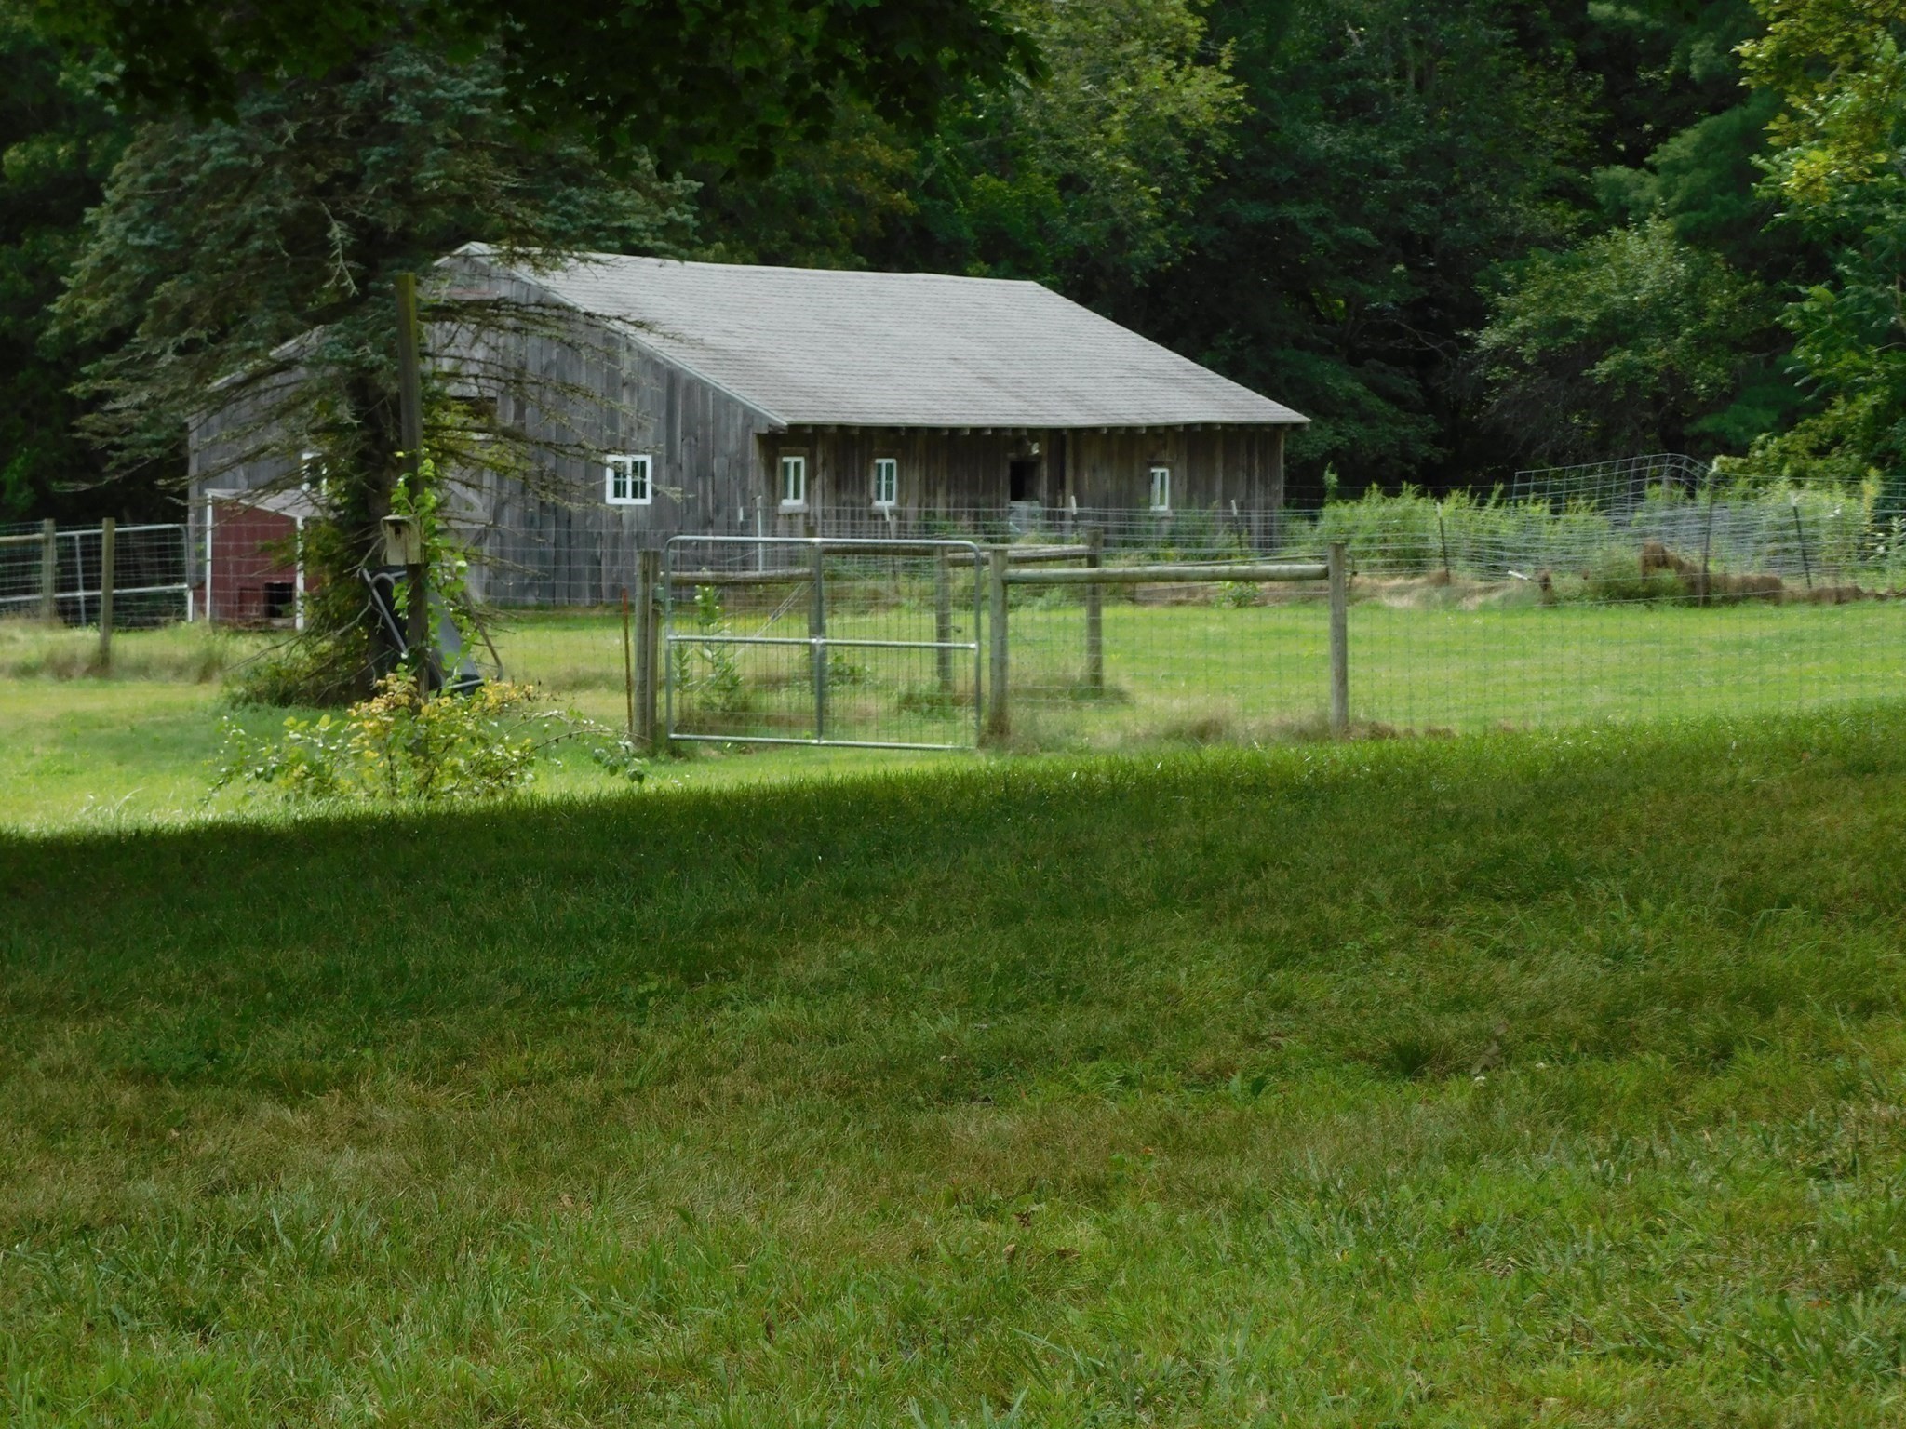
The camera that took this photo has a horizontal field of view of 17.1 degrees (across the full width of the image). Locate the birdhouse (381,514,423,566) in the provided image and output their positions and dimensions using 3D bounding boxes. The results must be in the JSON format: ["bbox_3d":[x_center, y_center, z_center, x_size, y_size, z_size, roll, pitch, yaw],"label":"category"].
[{"bbox_3d":[-3.302,-1.043,37.900,0.150,0.295,0.220,2,3,38],"label":"birdhouse"}]

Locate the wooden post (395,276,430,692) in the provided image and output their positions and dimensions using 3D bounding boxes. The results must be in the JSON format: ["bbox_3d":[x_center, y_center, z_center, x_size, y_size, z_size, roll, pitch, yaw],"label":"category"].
[{"bbox_3d":[-3.227,-1.197,38.064,0.095,2.910,0.095,-1,3,26],"label":"wooden post"}]

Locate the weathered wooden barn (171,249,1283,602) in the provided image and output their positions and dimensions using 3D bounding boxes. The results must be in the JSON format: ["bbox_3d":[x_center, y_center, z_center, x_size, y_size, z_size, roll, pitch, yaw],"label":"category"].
[{"bbox_3d":[-2.279,-3.897,84.965,8.550,4.550,15.800,1,3,26],"label":"weathered wooden barn"}]

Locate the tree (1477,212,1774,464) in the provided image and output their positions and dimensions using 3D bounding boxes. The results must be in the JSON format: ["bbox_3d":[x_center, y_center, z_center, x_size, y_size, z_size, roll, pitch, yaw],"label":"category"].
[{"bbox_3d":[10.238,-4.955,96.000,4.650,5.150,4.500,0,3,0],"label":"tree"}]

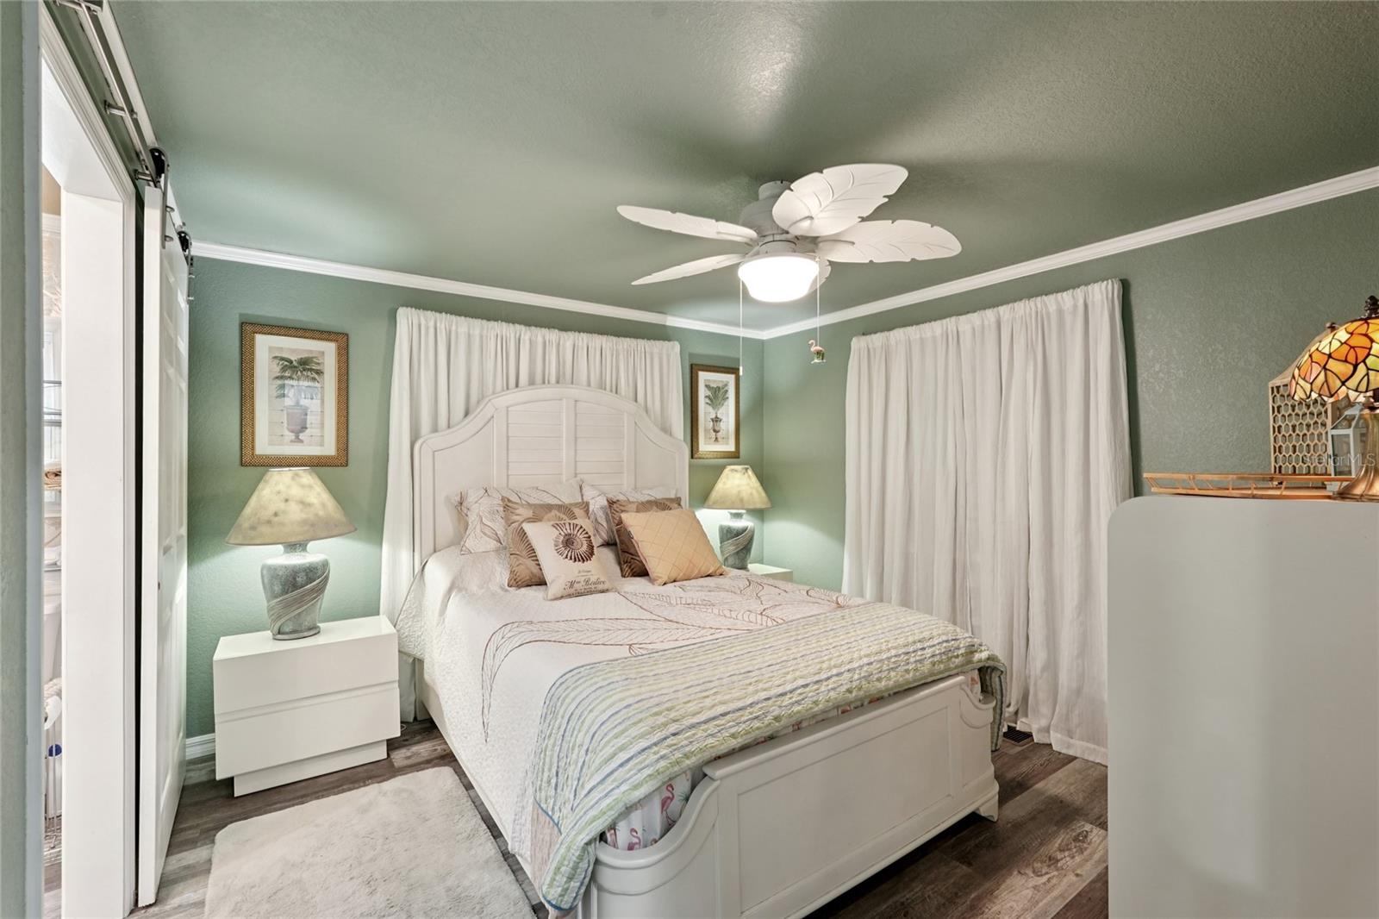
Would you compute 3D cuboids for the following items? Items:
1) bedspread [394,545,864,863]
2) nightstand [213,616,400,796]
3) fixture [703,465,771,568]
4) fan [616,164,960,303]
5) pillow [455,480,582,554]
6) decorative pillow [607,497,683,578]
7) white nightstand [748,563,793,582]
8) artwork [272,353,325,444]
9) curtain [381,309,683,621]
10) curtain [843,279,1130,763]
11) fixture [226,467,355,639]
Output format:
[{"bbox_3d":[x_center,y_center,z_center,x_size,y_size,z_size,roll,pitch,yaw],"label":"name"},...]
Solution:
[{"bbox_3d":[-0.149,0.795,2.709,1.730,0.660,2.050,0,0,-35],"label":"bedspread"},{"bbox_3d":[-1.636,1.035,2.646,0.640,0.556,0.368,0,0,-35],"label":"nightstand"},{"bbox_3d":[0.329,0.391,4.160,0.470,0.730,0.470,0,0,0],"label":"fixture"},{"bbox_3d":[0.317,-0.752,2.188,1.300,0.410,1.300,0,0,-35],"label":"fan"},{"bbox_3d":[-0.870,0.298,3.142,0.660,0.440,0.160,0,-30,-35],"label":"pillow"},{"bbox_3d":[-0.186,0.381,3.211,0.450,0.430,0.140,0,-22,-35],"label":"decorative pillow"},{"bbox_3d":[0.339,1.033,4.102,0.640,0.556,0.368,0,0,-35],"label":"white nightstand"},{"bbox_3d":[-1.850,-0.292,2.905,0.215,0.435,0.025,0,0,-35],"label":"artwork"},{"bbox_3d":[-0.783,0.274,3.593,1.880,2.080,0.130,0,0,-35],"label":"curtain"},{"bbox_3d":[1.410,0.266,3.251,0.170,2.080,1.590,0,0,-35],"label":"curtain"},{"bbox_3d":[-1.724,0.393,2.672,0.470,0.730,0.470,0,0,-35],"label":"fixture"}]

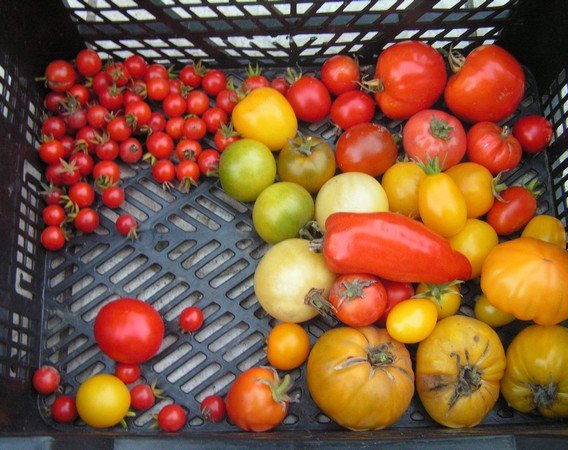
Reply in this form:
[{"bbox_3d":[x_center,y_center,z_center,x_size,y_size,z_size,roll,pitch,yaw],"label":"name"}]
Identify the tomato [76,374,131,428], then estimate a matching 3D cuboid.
[{"bbox_3d":[-0.162,0.159,0.594,0.049,0.046,0.049,-1,75,-1],"label":"tomato"}]

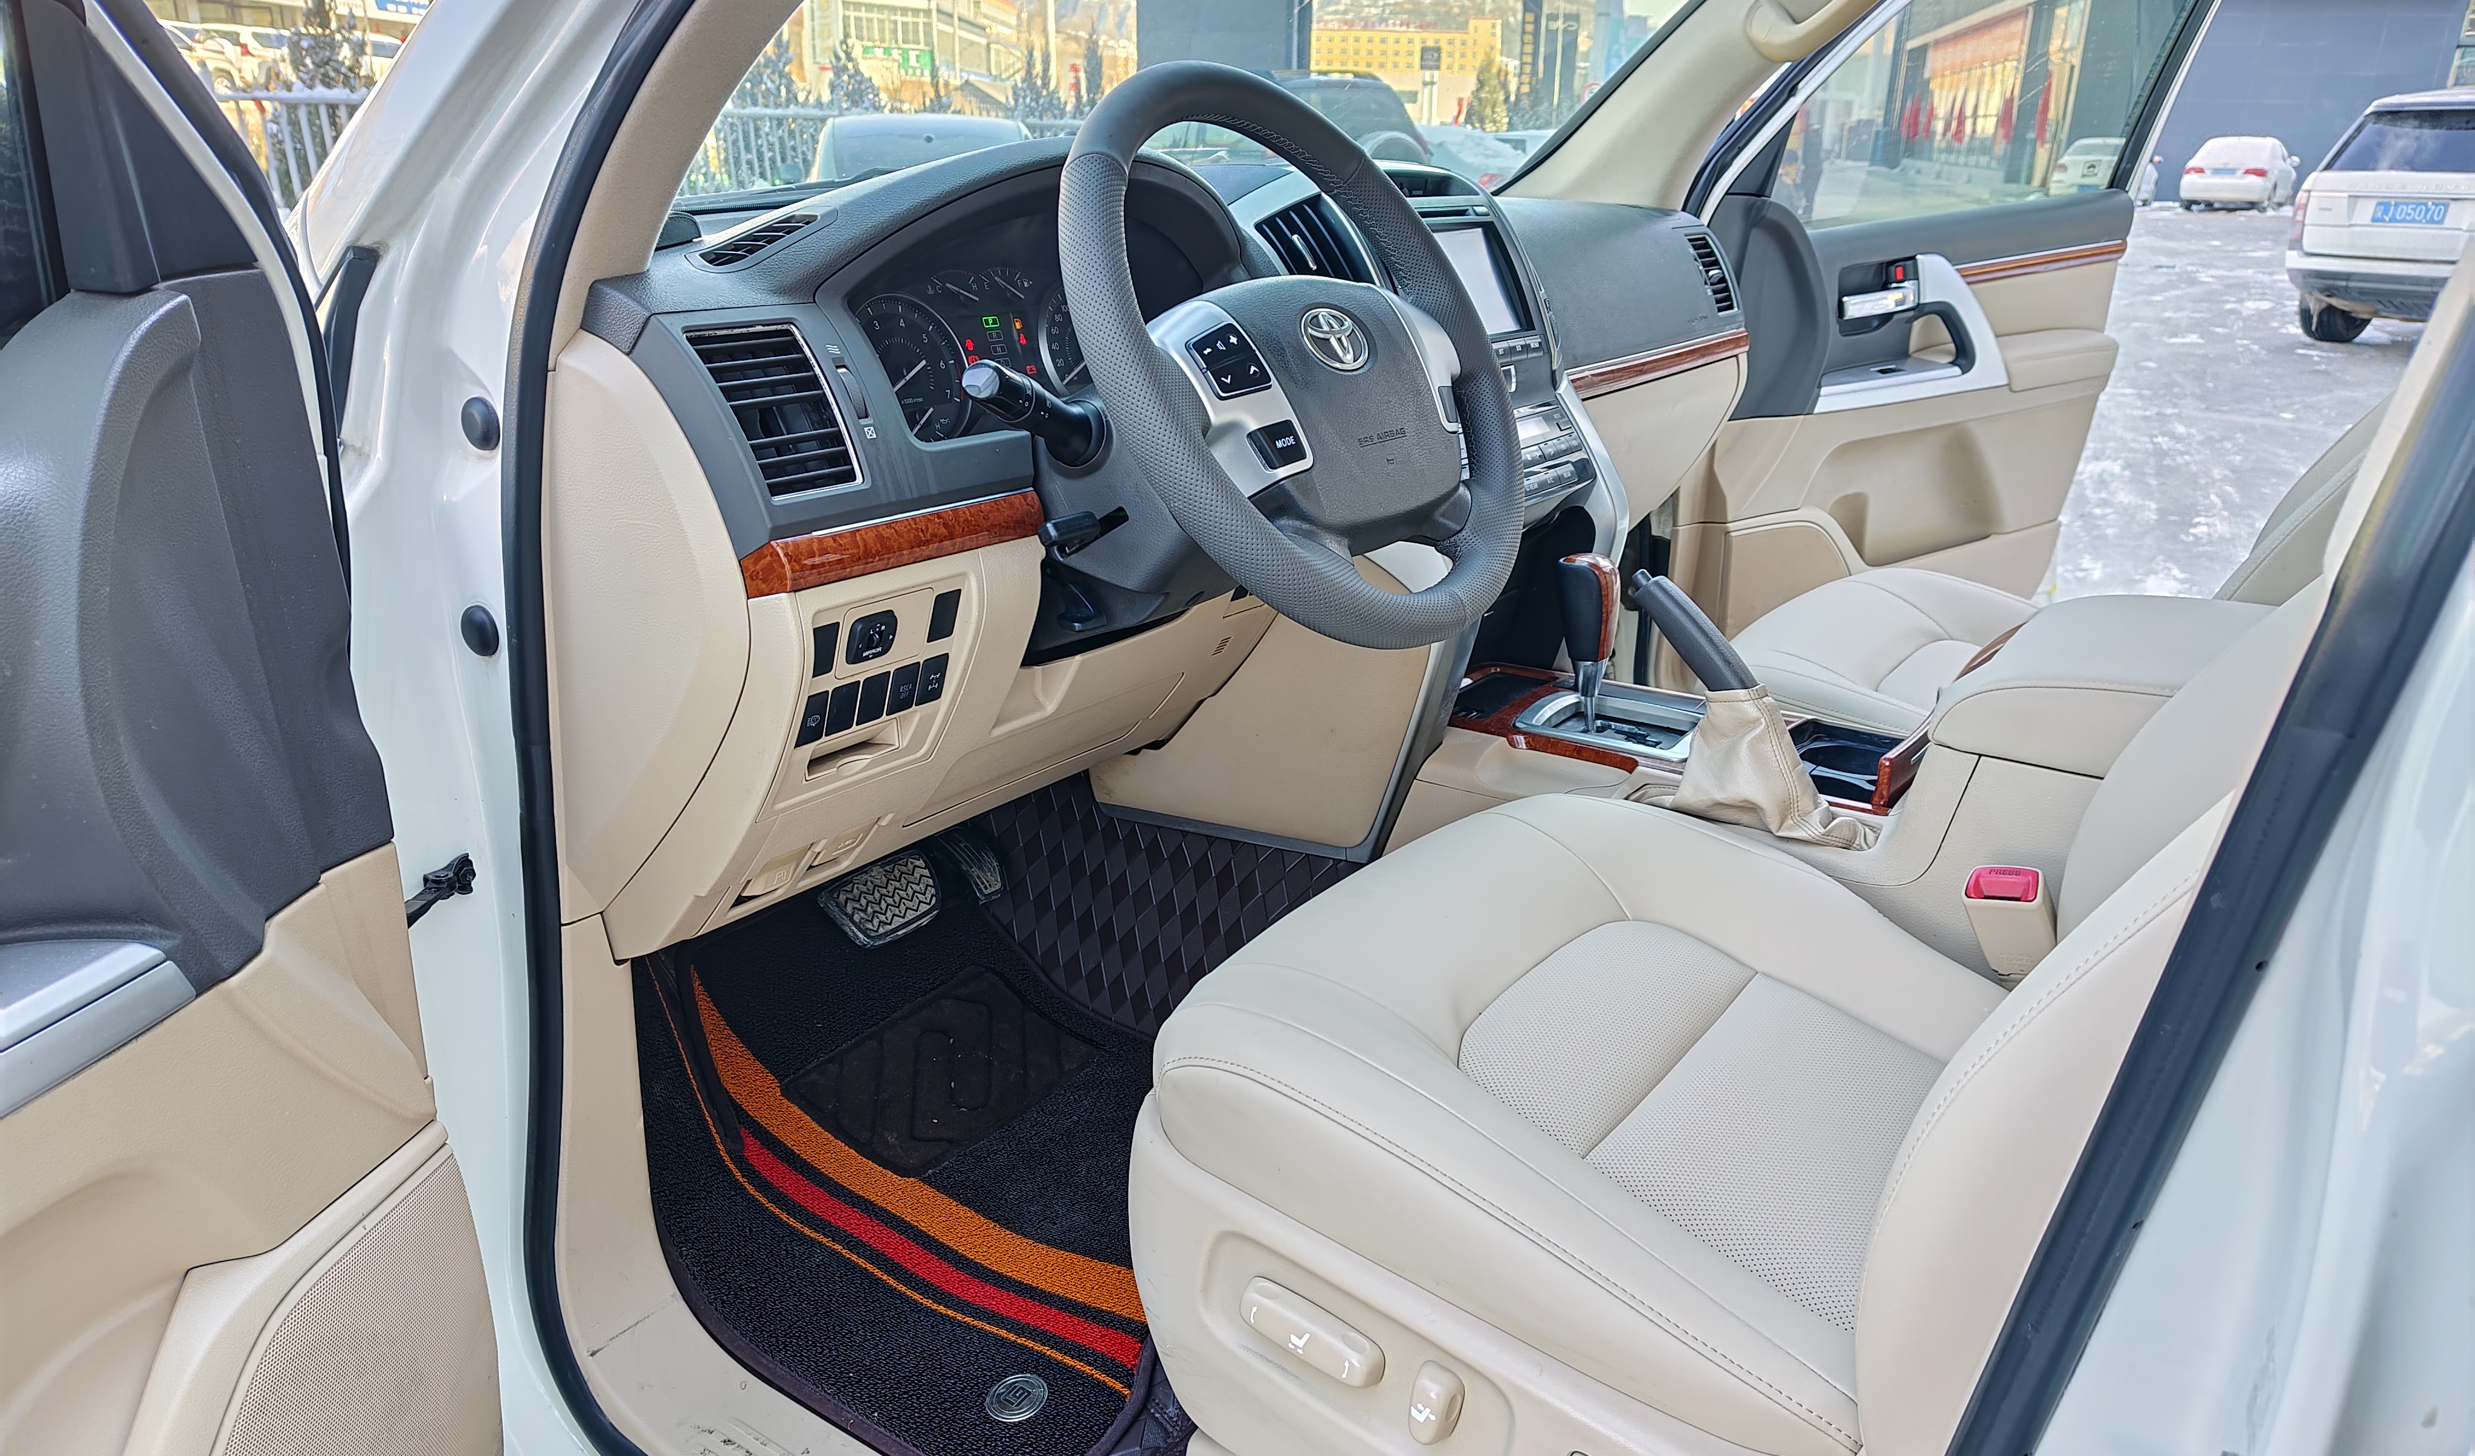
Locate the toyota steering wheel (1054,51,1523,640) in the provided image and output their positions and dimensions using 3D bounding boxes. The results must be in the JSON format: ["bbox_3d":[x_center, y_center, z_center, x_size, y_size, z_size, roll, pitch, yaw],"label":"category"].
[{"bbox_3d":[0.042,-0.228,1.014,0.110,0.388,0.388,-24,0,41],"label":"toyota steering wheel"}]

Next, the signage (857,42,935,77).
[{"bbox_3d":[-23.428,-45.991,113.214,5.800,1.700,0.200,-16,26,-39],"label":"signage"}]

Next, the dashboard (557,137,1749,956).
[{"bbox_3d":[0.073,-0.284,1.493,0.520,0.490,1.470,16,25,37],"label":"dashboard"}]

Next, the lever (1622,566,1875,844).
[{"bbox_3d":[0.367,-0.015,1.181,0.195,0.175,0.085,16,25,37],"label":"lever"}]

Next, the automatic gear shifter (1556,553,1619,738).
[{"bbox_3d":[0.297,-0.070,1.355,0.060,0.160,0.055,16,25,37],"label":"automatic gear shifter"}]

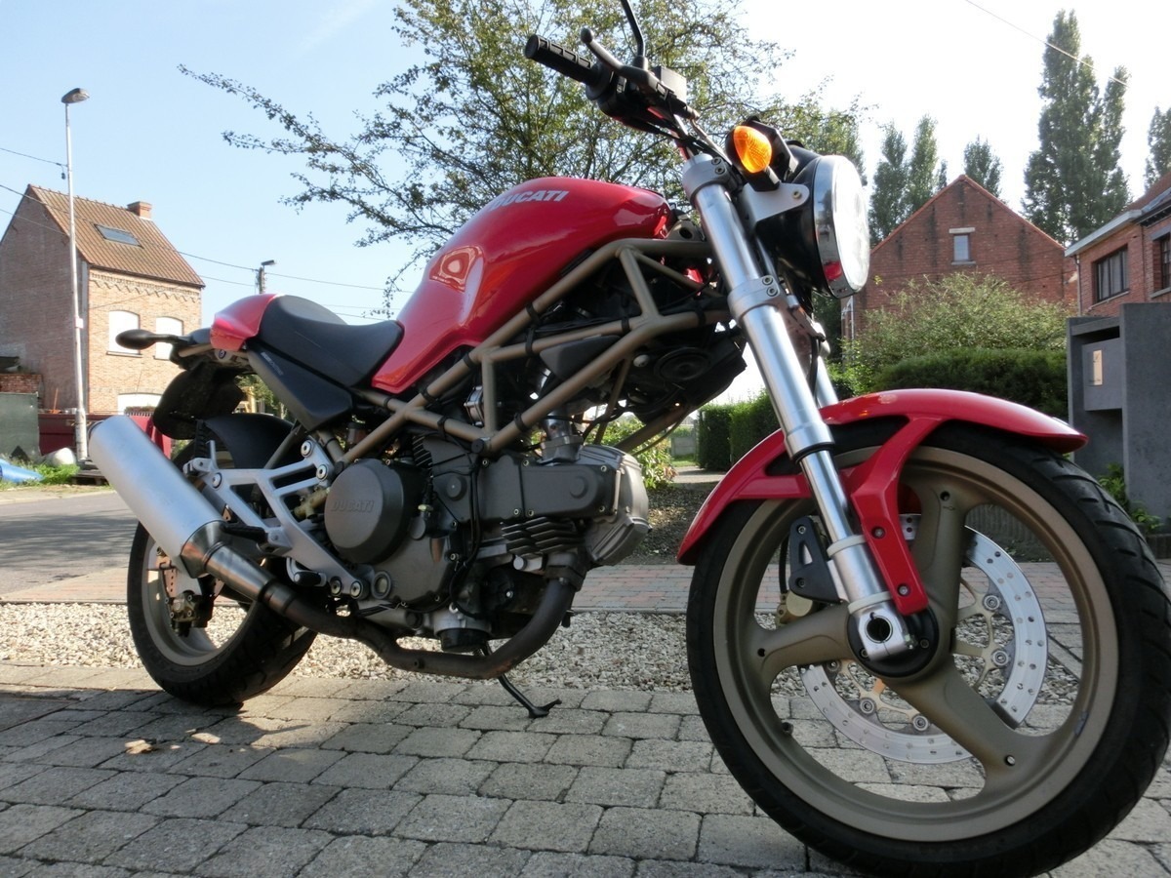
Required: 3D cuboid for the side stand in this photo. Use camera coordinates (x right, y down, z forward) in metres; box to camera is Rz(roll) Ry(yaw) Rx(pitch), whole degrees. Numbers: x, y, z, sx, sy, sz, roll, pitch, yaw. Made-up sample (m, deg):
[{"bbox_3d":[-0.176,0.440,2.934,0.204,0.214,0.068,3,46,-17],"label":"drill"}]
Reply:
[{"bbox_3d":[-0.131,0.461,1.580,0.100,0.190,0.250,-1,-1,34],"label":"side stand"}]

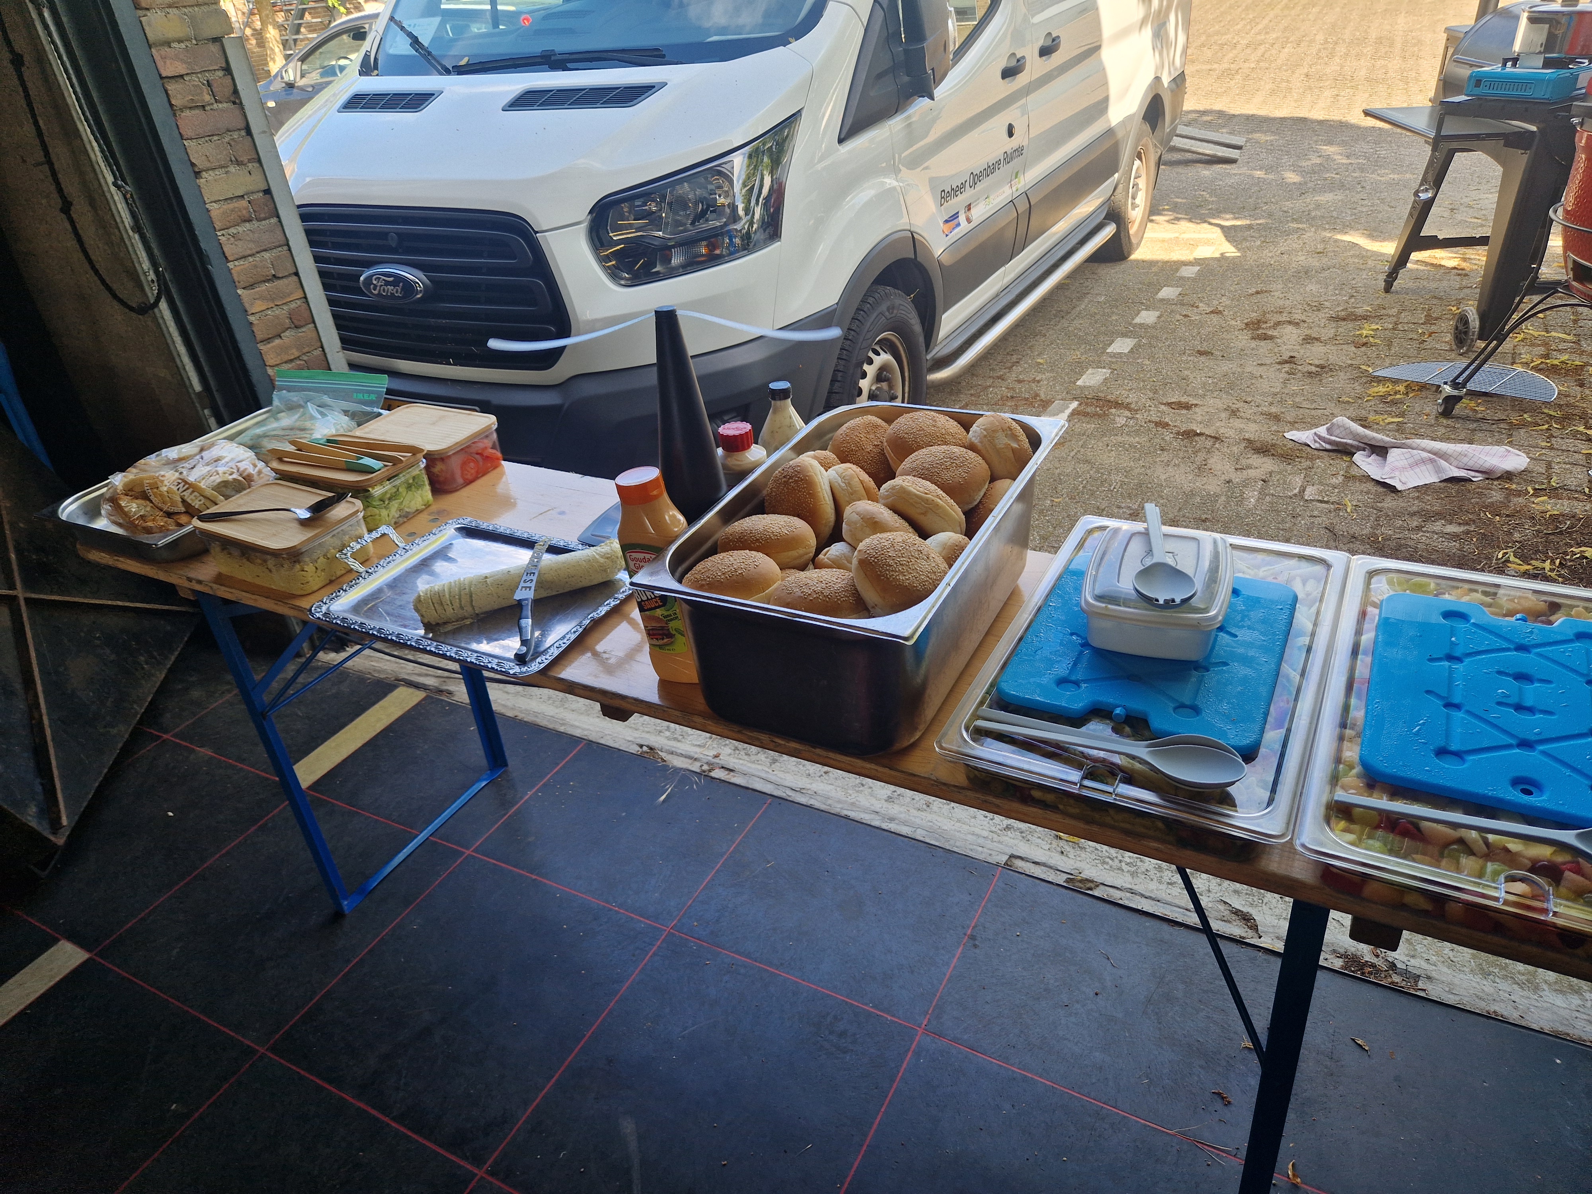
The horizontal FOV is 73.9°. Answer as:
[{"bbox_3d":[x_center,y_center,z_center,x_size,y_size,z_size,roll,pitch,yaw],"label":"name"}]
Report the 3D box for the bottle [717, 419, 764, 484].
[{"bbox_3d":[-0.078,-0.172,1.582,0.074,0.172,0.074,-16,33,-16],"label":"bottle"}]

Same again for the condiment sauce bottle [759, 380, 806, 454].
[{"bbox_3d":[-0.012,-0.191,1.538,0.080,0.226,0.068,0,32,10],"label":"condiment sauce bottle"}]

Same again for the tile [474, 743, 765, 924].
[{"bbox_3d":[-0.363,0.480,2.198,0.500,0.010,0.379,12,36,26],"label":"tile"}]

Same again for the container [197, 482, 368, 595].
[{"bbox_3d":[-0.792,-0.094,1.653,0.245,0.084,0.160,13,37,28],"label":"container"}]

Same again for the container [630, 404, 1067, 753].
[{"bbox_3d":[0.096,-0.034,1.304,0.325,0.200,0.530,11,35,26],"label":"container"}]

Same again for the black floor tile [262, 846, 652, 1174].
[{"bbox_3d":[-0.569,0.698,1.877,0.500,0.010,0.500,12,36,26],"label":"black floor tile"}]

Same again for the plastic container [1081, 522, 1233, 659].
[{"bbox_3d":[0.400,-0.008,1.175,0.140,0.068,0.182,8,34,21],"label":"plastic container"}]

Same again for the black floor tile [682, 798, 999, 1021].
[{"bbox_3d":[0.077,0.570,1.973,0.500,0.012,0.376,12,36,26],"label":"black floor tile"}]

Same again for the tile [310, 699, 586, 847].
[{"bbox_3d":[-0.796,0.391,2.414,0.500,0.012,0.376,12,36,26],"label":"tile"}]

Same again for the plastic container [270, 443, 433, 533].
[{"bbox_3d":[-0.751,-0.191,1.800,0.228,0.096,0.148,11,35,26],"label":"plastic container"}]

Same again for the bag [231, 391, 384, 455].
[{"bbox_3d":[-0.916,-0.295,1.965,0.260,0.112,0.200,12,36,26],"label":"bag"}]

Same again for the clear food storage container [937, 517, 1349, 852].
[{"bbox_3d":[0.409,0.076,1.183,0.325,0.071,0.530,12,36,27],"label":"clear food storage container"}]

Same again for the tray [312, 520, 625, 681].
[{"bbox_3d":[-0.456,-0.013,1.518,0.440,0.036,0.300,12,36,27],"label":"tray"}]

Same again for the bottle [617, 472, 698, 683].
[{"bbox_3d":[-0.156,-0.021,1.257,0.083,0.258,0.056,2,31,22],"label":"bottle"}]

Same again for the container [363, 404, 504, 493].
[{"bbox_3d":[-0.664,-0.270,1.915,0.240,0.084,0.160,12,36,26],"label":"container"}]

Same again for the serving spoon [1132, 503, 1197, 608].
[{"bbox_3d":[0.394,-0.050,1.151,0.063,0.033,0.220,2,32,12],"label":"serving spoon"}]

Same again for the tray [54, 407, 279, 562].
[{"bbox_3d":[-0.981,-0.207,1.877,0.325,0.066,0.530,12,36,26],"label":"tray"}]

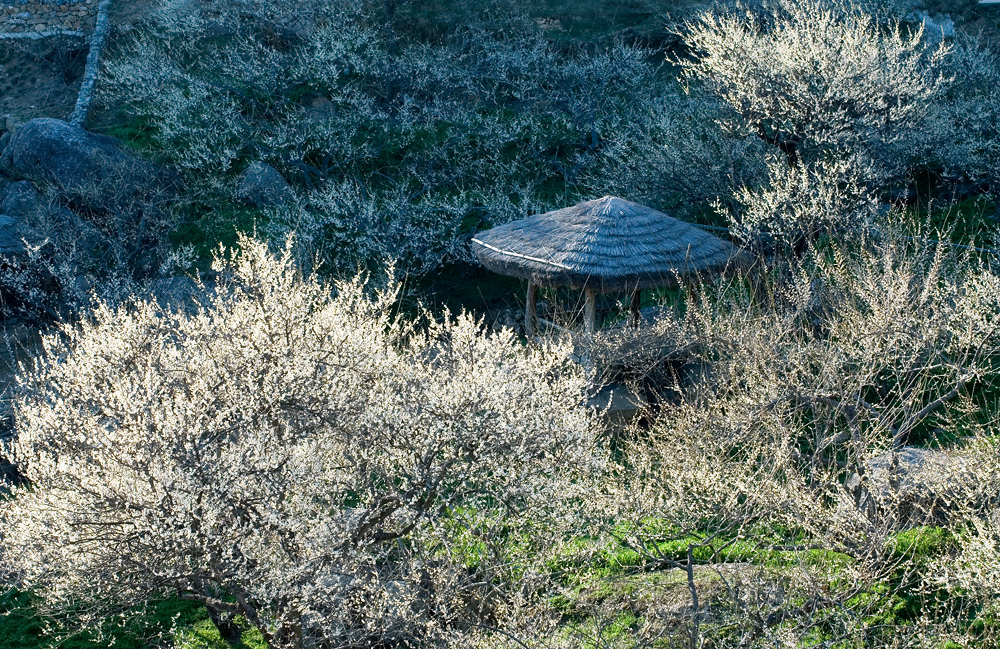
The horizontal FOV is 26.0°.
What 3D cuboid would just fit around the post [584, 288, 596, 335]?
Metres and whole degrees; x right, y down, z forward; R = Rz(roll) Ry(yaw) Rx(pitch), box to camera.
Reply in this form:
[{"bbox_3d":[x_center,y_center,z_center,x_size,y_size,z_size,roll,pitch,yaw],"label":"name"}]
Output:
[{"bbox_3d":[1.600,0.104,38.336,0.200,1.600,0.200,0,15,0],"label":"post"}]

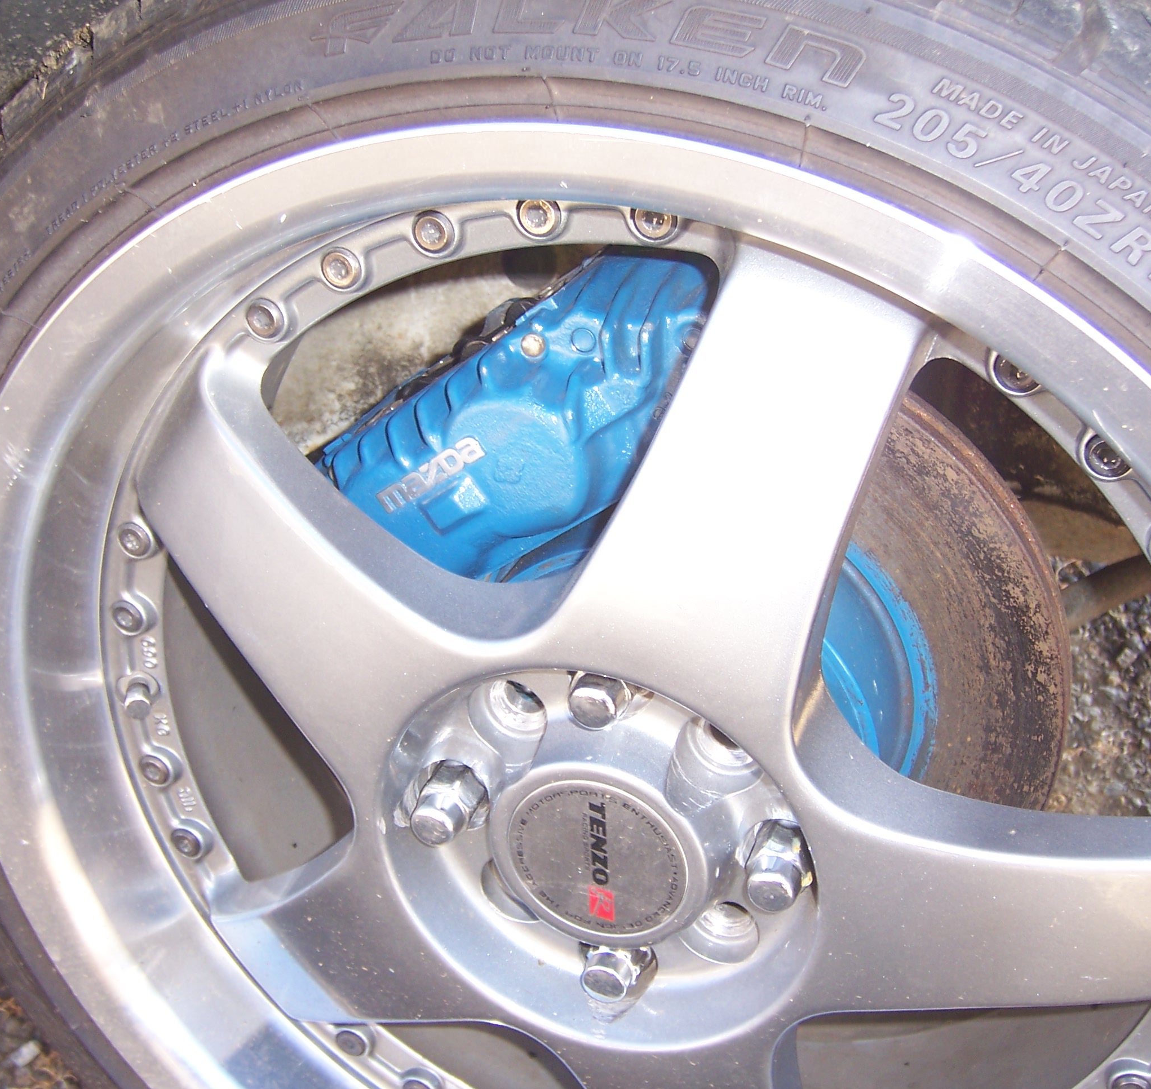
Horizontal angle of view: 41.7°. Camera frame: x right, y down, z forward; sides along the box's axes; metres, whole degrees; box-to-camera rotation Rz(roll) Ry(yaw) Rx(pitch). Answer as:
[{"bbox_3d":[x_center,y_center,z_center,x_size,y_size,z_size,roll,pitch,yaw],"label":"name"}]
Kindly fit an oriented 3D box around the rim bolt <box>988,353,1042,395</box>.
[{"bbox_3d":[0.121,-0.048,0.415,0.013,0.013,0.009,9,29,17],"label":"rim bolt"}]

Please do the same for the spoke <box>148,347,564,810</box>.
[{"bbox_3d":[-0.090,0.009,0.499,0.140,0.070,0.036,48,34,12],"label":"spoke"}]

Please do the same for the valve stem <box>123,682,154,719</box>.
[{"bbox_3d":[-0.168,0.059,0.581,0.009,0.009,0.015,-5,27,-17],"label":"valve stem"}]

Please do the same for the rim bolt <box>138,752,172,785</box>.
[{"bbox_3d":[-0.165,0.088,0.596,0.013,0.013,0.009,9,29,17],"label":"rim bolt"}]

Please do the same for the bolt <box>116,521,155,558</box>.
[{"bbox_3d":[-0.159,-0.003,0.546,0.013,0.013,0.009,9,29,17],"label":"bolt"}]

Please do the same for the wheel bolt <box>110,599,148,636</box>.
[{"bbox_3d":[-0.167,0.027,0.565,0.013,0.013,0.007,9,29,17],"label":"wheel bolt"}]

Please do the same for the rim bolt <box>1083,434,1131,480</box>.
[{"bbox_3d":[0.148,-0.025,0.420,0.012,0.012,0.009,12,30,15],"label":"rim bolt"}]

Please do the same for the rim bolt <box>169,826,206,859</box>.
[{"bbox_3d":[-0.157,0.120,0.610,0.013,0.013,0.007,9,29,17],"label":"rim bolt"}]

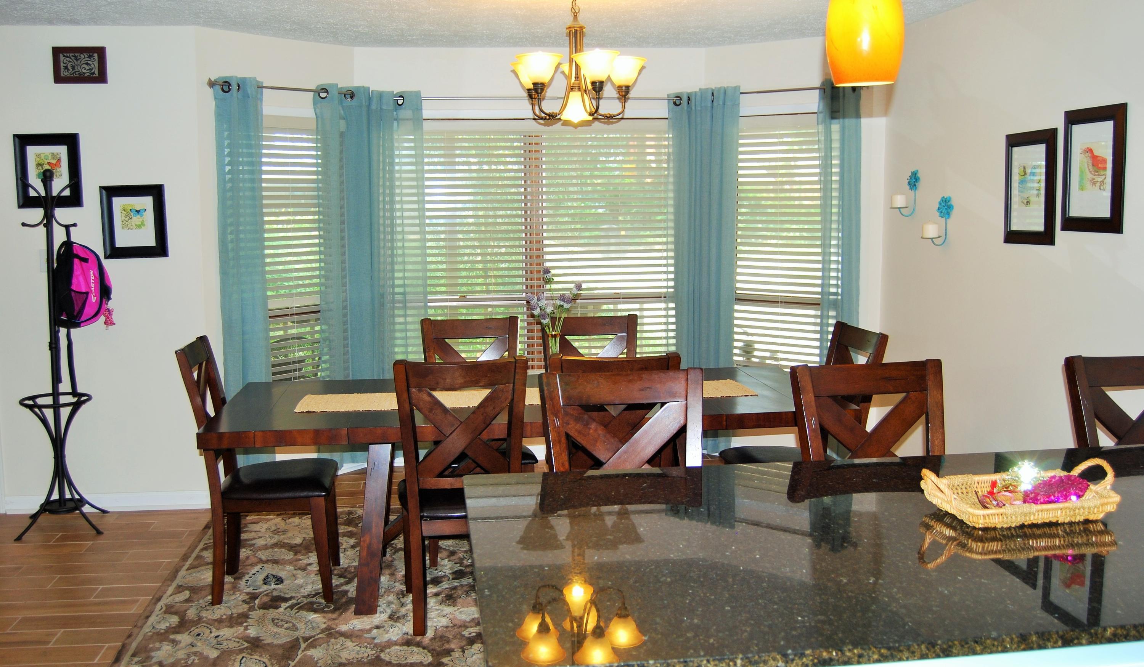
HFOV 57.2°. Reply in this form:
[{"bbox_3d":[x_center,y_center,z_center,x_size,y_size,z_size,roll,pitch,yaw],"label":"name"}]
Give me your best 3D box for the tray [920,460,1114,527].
[{"bbox_3d":[0.952,0.328,2.217,0.410,0.103,0.240,-2,7,-12],"label":"tray"}]

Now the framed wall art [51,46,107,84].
[{"bbox_3d":[-2.403,-1.310,5.137,0.250,0.175,0.025,-1,7,-8],"label":"framed wall art"}]

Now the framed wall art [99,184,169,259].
[{"bbox_3d":[-2.190,-0.559,5.259,0.309,0.363,0.025,-1,7,-8],"label":"framed wall art"}]

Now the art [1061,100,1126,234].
[{"bbox_3d":[1.899,-0.596,3.827,0.025,0.453,0.365,-1,7,-8],"label":"art"}]

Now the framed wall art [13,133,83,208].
[{"bbox_3d":[-2.578,-0.801,5.176,0.307,0.361,0.025,-1,7,-8],"label":"framed wall art"}]

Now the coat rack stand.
[{"bbox_3d":[-2.514,0.085,5.090,0.410,1.740,0.410,-3,8,-17],"label":"coat rack stand"}]

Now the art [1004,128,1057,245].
[{"bbox_3d":[1.840,-0.583,4.237,0.025,0.455,0.335,-2,7,-10],"label":"art"}]

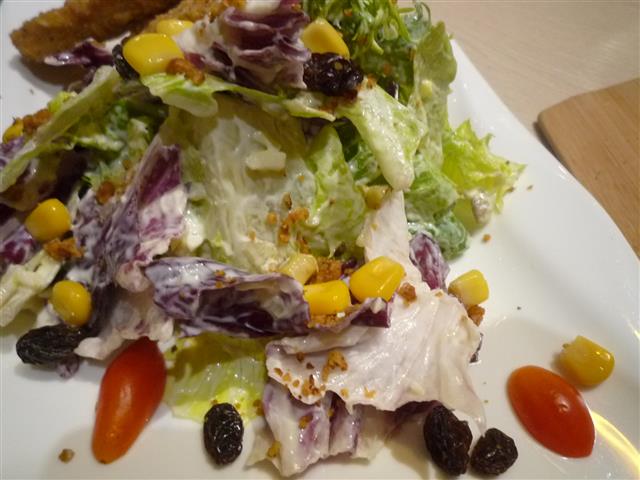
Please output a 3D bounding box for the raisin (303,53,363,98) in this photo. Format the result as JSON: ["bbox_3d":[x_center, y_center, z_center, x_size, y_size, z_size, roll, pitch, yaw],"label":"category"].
[{"bbox_3d":[0.004,-0.052,0.147,0.021,0.013,0.014,15,64,7],"label":"raisin"}]

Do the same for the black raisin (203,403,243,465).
[{"bbox_3d":[-0.029,0.057,0.137,0.011,0.010,0.017,-8,63,-4],"label":"black raisin"}]

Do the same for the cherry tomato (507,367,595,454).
[{"bbox_3d":[0.072,0.051,0.140,0.022,0.012,0.031,-35,68,-16],"label":"cherry tomato"}]

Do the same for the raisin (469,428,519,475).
[{"bbox_3d":[0.051,0.062,0.135,0.015,0.011,0.011,-24,66,-12],"label":"raisin"}]

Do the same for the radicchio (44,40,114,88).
[{"bbox_3d":[-0.096,-0.069,0.183,0.029,0.016,0.020,-4,63,-2],"label":"radicchio"}]

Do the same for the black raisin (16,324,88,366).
[{"bbox_3d":[-0.083,0.033,0.143,0.021,0.011,0.012,-9,63,-5],"label":"black raisin"}]

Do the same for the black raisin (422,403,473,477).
[{"bbox_3d":[0.038,0.059,0.136,0.013,0.012,0.020,-20,65,-10],"label":"black raisin"}]

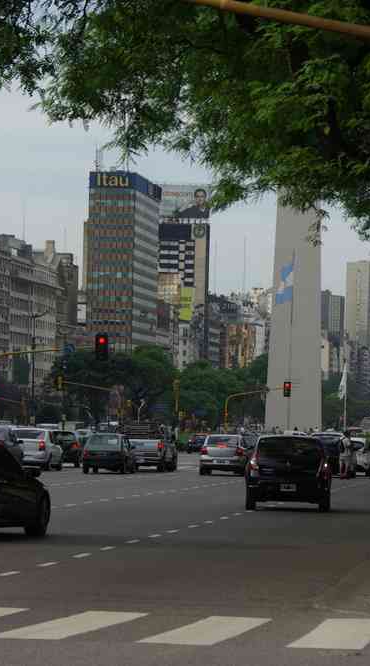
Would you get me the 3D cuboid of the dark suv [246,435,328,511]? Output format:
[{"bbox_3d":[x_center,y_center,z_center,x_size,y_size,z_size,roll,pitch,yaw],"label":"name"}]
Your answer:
[{"bbox_3d":[2.177,2.865,67.172,1.750,1.550,4.100,1,-2,3],"label":"dark suv"}]

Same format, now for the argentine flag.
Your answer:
[{"bbox_3d":[10.605,-5.780,345.000,2.300,5.400,0.800,1,-2,0],"label":"argentine flag"}]

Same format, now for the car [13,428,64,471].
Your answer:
[{"bbox_3d":[-5.751,4.434,123.500,1.700,1.550,4.150,1,-2,6],"label":"car"}]

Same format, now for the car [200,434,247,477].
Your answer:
[{"bbox_3d":[1.545,4.455,118.937,1.670,1.460,4.050,1,-2,6],"label":"car"}]

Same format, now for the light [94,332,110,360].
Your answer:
[{"bbox_3d":[-4.235,0.734,167.000,0.620,1.350,0.400,1,-2,6],"label":"light"}]

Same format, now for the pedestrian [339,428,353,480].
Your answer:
[{"bbox_3d":[5.723,4.368,116.000,0.420,1.720,0.500,2,-2,-25],"label":"pedestrian"}]

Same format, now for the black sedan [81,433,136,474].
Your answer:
[{"bbox_3d":[-2.796,4.445,120.000,1.640,1.430,4.000,1,-2,6],"label":"black sedan"}]

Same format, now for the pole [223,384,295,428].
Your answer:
[{"bbox_3d":[6.846,7.777,303.000,6.300,6.200,0.500,1,-2,6],"label":"pole"}]

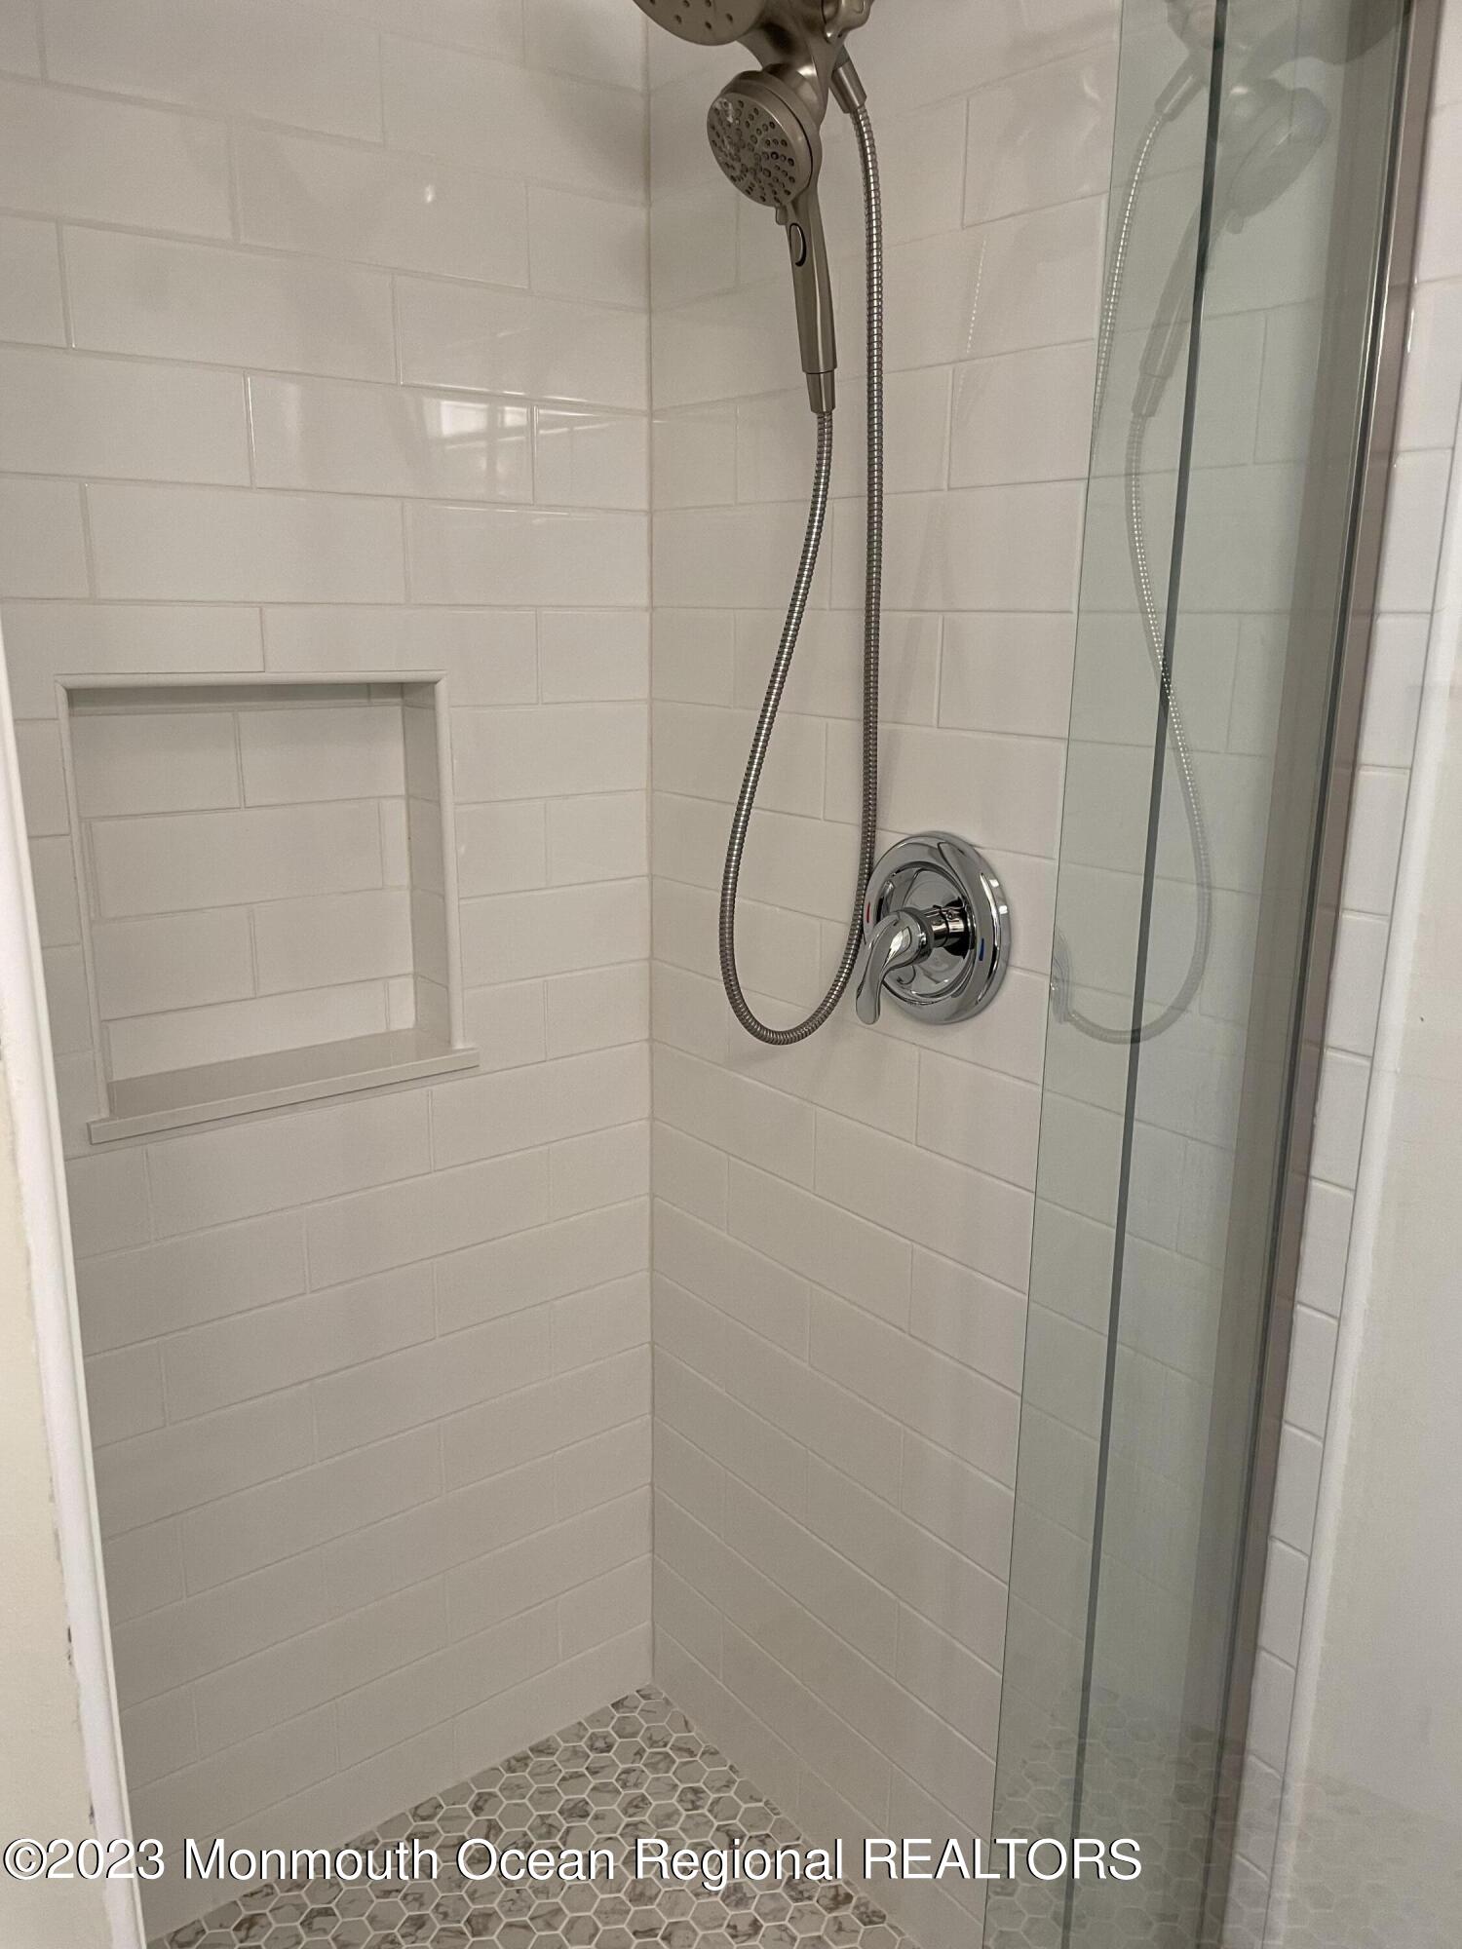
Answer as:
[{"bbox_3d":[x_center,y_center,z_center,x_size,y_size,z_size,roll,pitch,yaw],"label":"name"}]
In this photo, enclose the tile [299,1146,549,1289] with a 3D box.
[{"bbox_3d":[-0.337,0.271,1.651,0.301,0.101,0.010,-10,18,-37],"label":"tile"}]

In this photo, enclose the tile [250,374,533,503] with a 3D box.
[{"bbox_3d":[-0.328,-0.525,1.446,0.301,0.101,0.010,-10,18,-37],"label":"tile"}]

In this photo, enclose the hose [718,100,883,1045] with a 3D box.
[{"bbox_3d":[0.068,-0.326,1.330,0.147,0.826,0.064,1,14,0],"label":"hose"}]

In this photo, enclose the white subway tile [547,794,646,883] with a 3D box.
[{"bbox_3d":[-0.155,-0.162,1.699,0.150,0.102,0.009,-10,18,-37],"label":"white subway tile"}]

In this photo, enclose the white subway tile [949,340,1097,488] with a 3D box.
[{"bbox_3d":[0.291,-0.448,1.171,0.009,0.100,0.301,-10,18,-37],"label":"white subway tile"}]

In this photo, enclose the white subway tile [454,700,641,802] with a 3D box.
[{"bbox_3d":[-0.198,-0.251,1.625,0.247,0.101,0.010,-10,18,-37],"label":"white subway tile"}]

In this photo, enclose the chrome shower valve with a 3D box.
[{"bbox_3d":[0.163,-0.037,1.361,0.088,0.190,0.188,-10,18,-37],"label":"chrome shower valve"}]

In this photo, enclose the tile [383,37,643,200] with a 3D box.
[{"bbox_3d":[-0.209,-0.848,1.457,0.292,0.104,0.010,-10,18,-37],"label":"tile"}]

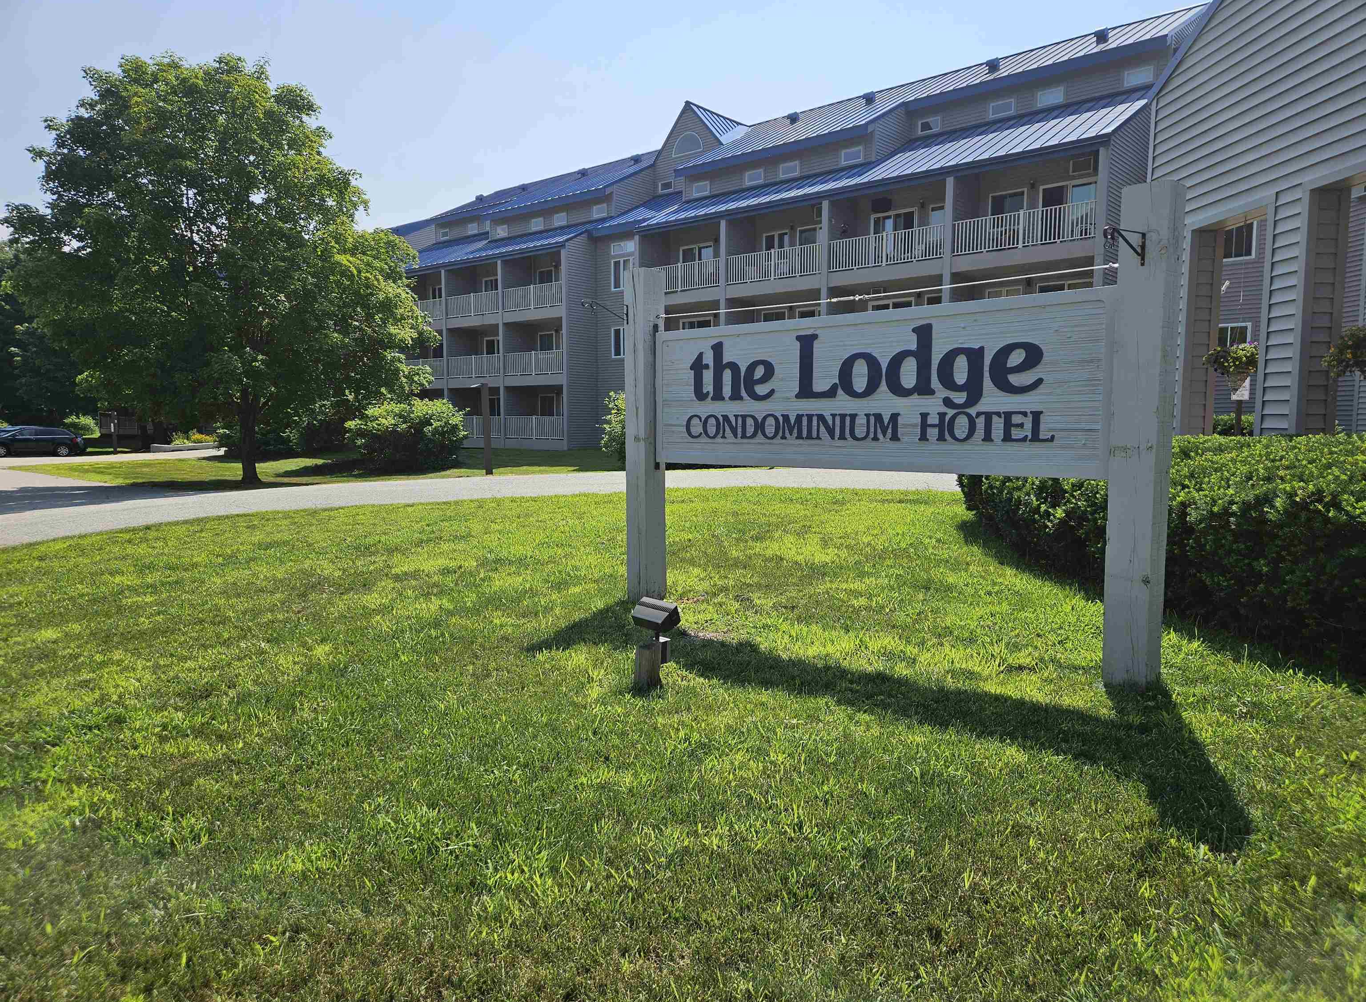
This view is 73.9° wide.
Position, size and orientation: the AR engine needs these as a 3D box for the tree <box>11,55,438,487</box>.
[{"bbox_3d":[-12.546,-6.262,24.849,9.900,11.400,9.600,-3,6,-26],"label":"tree"}]

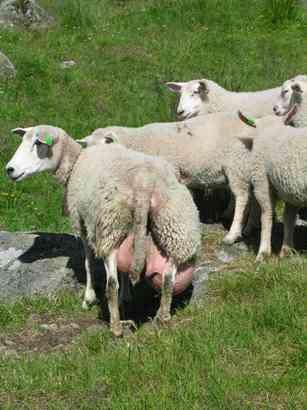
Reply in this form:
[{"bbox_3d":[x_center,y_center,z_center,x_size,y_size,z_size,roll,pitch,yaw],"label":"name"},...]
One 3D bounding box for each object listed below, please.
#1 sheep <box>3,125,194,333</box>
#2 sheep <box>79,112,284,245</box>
[{"bbox_3d":[-0.245,0.080,5.760,0.570,0.790,1.040,-3,10,-20],"label":"sheep"},{"bbox_3d":[0.100,-0.140,6.720,1.030,0.660,0.420,-1,9,-7],"label":"sheep"}]

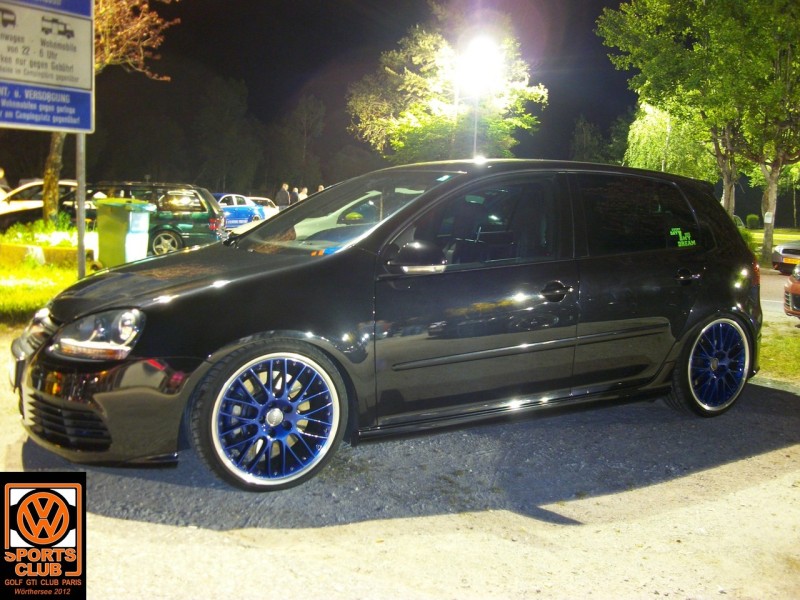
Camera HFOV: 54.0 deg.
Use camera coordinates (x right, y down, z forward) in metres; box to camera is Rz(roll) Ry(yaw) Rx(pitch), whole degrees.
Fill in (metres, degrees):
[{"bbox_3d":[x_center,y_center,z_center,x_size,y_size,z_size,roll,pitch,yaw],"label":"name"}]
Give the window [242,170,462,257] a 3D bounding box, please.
[{"bbox_3d":[-0.307,-0.476,3.966,0.830,0.130,1.380,-35,23,-23],"label":"window"}]

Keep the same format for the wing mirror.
[{"bbox_3d":[0.060,-0.174,3.181,0.140,0.135,0.230,-2,8,-31],"label":"wing mirror"}]

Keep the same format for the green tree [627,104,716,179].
[{"bbox_3d":[10.178,-4.893,30.317,3.700,5.486,3.700,2,7,0],"label":"green tree"}]

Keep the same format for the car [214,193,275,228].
[{"bbox_3d":[-6.052,-2.807,25.500,1.780,1.430,4.400,4,7,21],"label":"car"}]

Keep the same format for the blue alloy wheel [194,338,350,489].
[{"bbox_3d":[-0.513,0.441,3.062,0.630,0.630,0.220,-2,8,-31],"label":"blue alloy wheel"}]

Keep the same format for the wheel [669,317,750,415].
[{"bbox_3d":[1.697,0.345,4.386,0.630,0.630,0.220,-2,8,-31],"label":"wheel"}]

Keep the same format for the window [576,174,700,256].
[{"bbox_3d":[1.197,-0.438,4.039,0.900,0.430,0.060,-5,-10,-31],"label":"window"}]

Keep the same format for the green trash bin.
[{"bbox_3d":[-4.095,-0.975,11.700,0.730,1.070,0.580,4,7,20],"label":"green trash bin"}]

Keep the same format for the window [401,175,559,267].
[{"bbox_3d":[0.365,-0.383,3.543,0.970,0.460,0.060,-5,-10,-31],"label":"window"}]

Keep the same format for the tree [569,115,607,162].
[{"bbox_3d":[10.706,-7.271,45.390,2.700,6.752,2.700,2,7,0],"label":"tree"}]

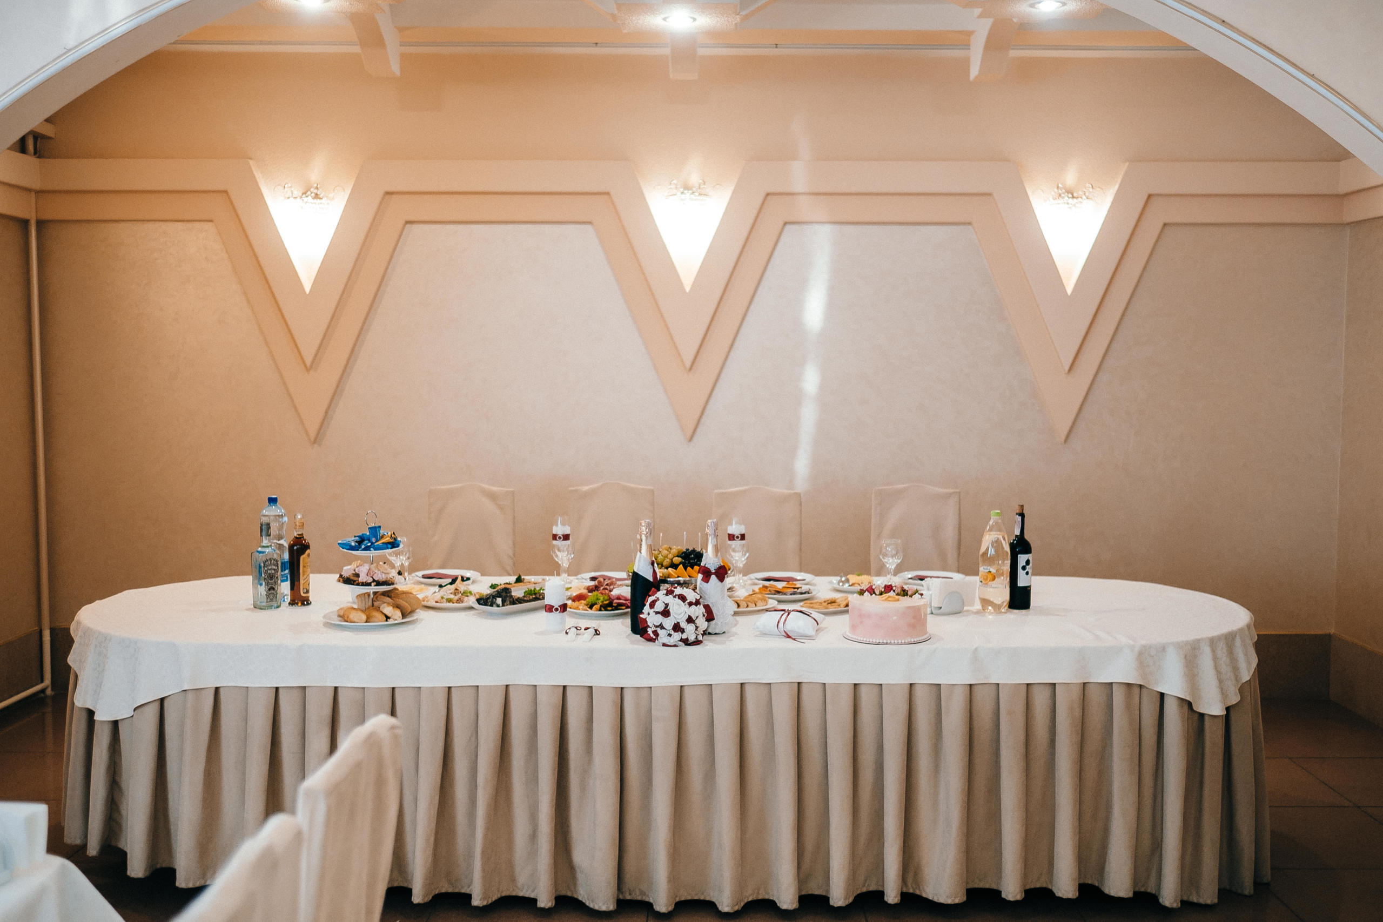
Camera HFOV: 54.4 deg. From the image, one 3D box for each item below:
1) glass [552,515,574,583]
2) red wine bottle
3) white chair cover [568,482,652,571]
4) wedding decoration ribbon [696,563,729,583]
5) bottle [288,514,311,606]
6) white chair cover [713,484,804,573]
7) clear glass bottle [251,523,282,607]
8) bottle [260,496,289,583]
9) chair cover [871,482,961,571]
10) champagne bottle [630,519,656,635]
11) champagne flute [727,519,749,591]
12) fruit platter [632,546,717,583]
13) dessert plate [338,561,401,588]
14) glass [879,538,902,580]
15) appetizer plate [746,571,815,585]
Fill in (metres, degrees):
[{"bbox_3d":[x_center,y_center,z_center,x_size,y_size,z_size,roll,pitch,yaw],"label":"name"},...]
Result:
[{"bbox_3d":[-0.461,0.319,4.792,0.074,0.245,0.074,0,4,0],"label":"glass"},{"bbox_3d":[1.040,0.302,4.238,0.074,0.326,0.074,-2,5,-26],"label":"red wine bottle"},{"bbox_3d":[-0.329,0.620,5.308,0.400,1.033,0.520,0,4,0],"label":"white chair cover"},{"bbox_3d":[0.062,0.322,3.818,0.084,0.052,0.035,0,4,0],"label":"wedding decoration ribbon"},{"bbox_3d":[-1.249,0.312,4.277,0.072,0.292,0.072,3,5,37],"label":"bottle"},{"bbox_3d":[0.272,0.633,5.451,0.400,1.021,0.500,0,4,0],"label":"white chair cover"},{"bbox_3d":[-1.371,0.334,4.333,0.092,0.278,0.090,0,4,0],"label":"clear glass bottle"},{"bbox_3d":[-1.380,0.295,4.439,0.090,0.340,0.090,0,4,0],"label":"bottle"},{"bbox_3d":[0.938,0.628,5.450,0.400,1.034,0.500,0,4,0],"label":"chair cover"},{"bbox_3d":[-0.131,0.329,3.841,0.086,0.324,0.086,0,4,0],"label":"champagne bottle"},{"bbox_3d":[0.158,0.316,4.601,0.066,0.242,0.066,0,4,0],"label":"champagne flute"},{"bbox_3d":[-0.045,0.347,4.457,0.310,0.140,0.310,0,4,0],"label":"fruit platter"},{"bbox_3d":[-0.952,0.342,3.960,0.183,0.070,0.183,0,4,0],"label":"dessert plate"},{"bbox_3d":[0.713,0.363,4.802,0.079,0.162,0.079,0,4,0],"label":"glass"},{"bbox_3d":[0.313,0.420,4.669,0.233,0.026,0.233,0,4,0],"label":"appetizer plate"}]

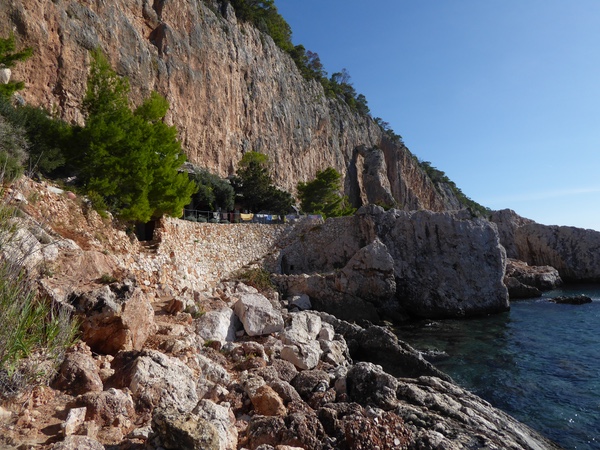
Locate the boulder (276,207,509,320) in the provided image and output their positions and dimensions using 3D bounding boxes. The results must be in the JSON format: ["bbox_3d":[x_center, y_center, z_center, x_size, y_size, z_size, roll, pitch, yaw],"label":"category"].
[{"bbox_3d":[10.300,3.900,46.000,25.500,11.200,9.500,0,-2,-17],"label":"boulder"}]

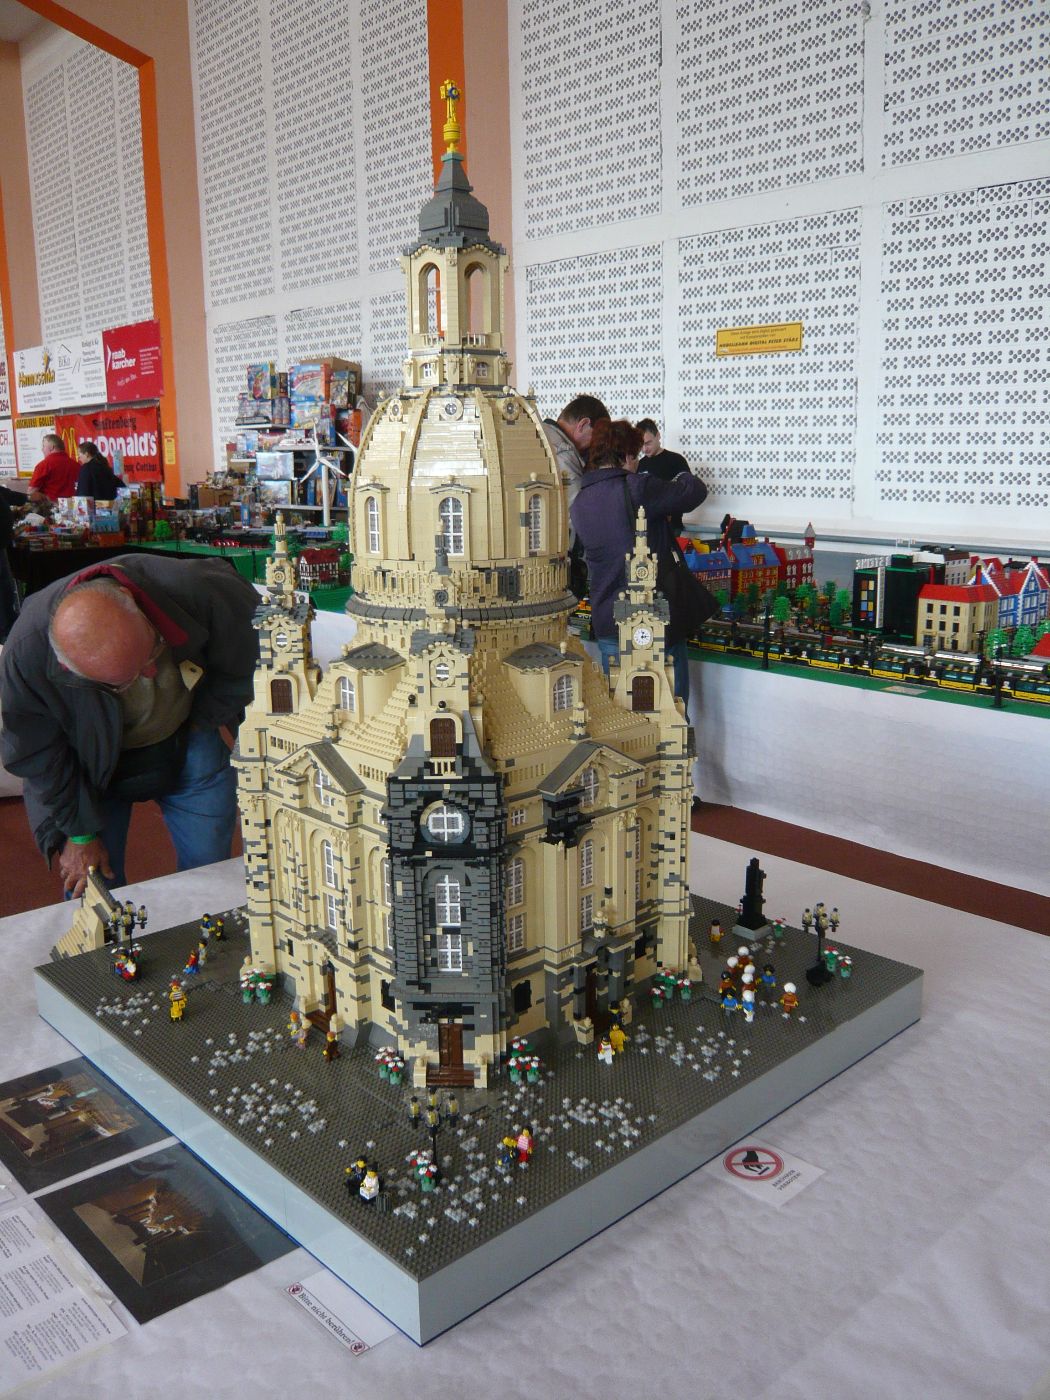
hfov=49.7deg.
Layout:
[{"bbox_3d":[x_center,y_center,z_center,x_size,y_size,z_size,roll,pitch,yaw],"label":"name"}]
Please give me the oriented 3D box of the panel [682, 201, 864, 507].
[{"bbox_3d":[1.703,-2.376,8.051,0.080,1.900,1.550,-11,16,-40],"label":"panel"}]

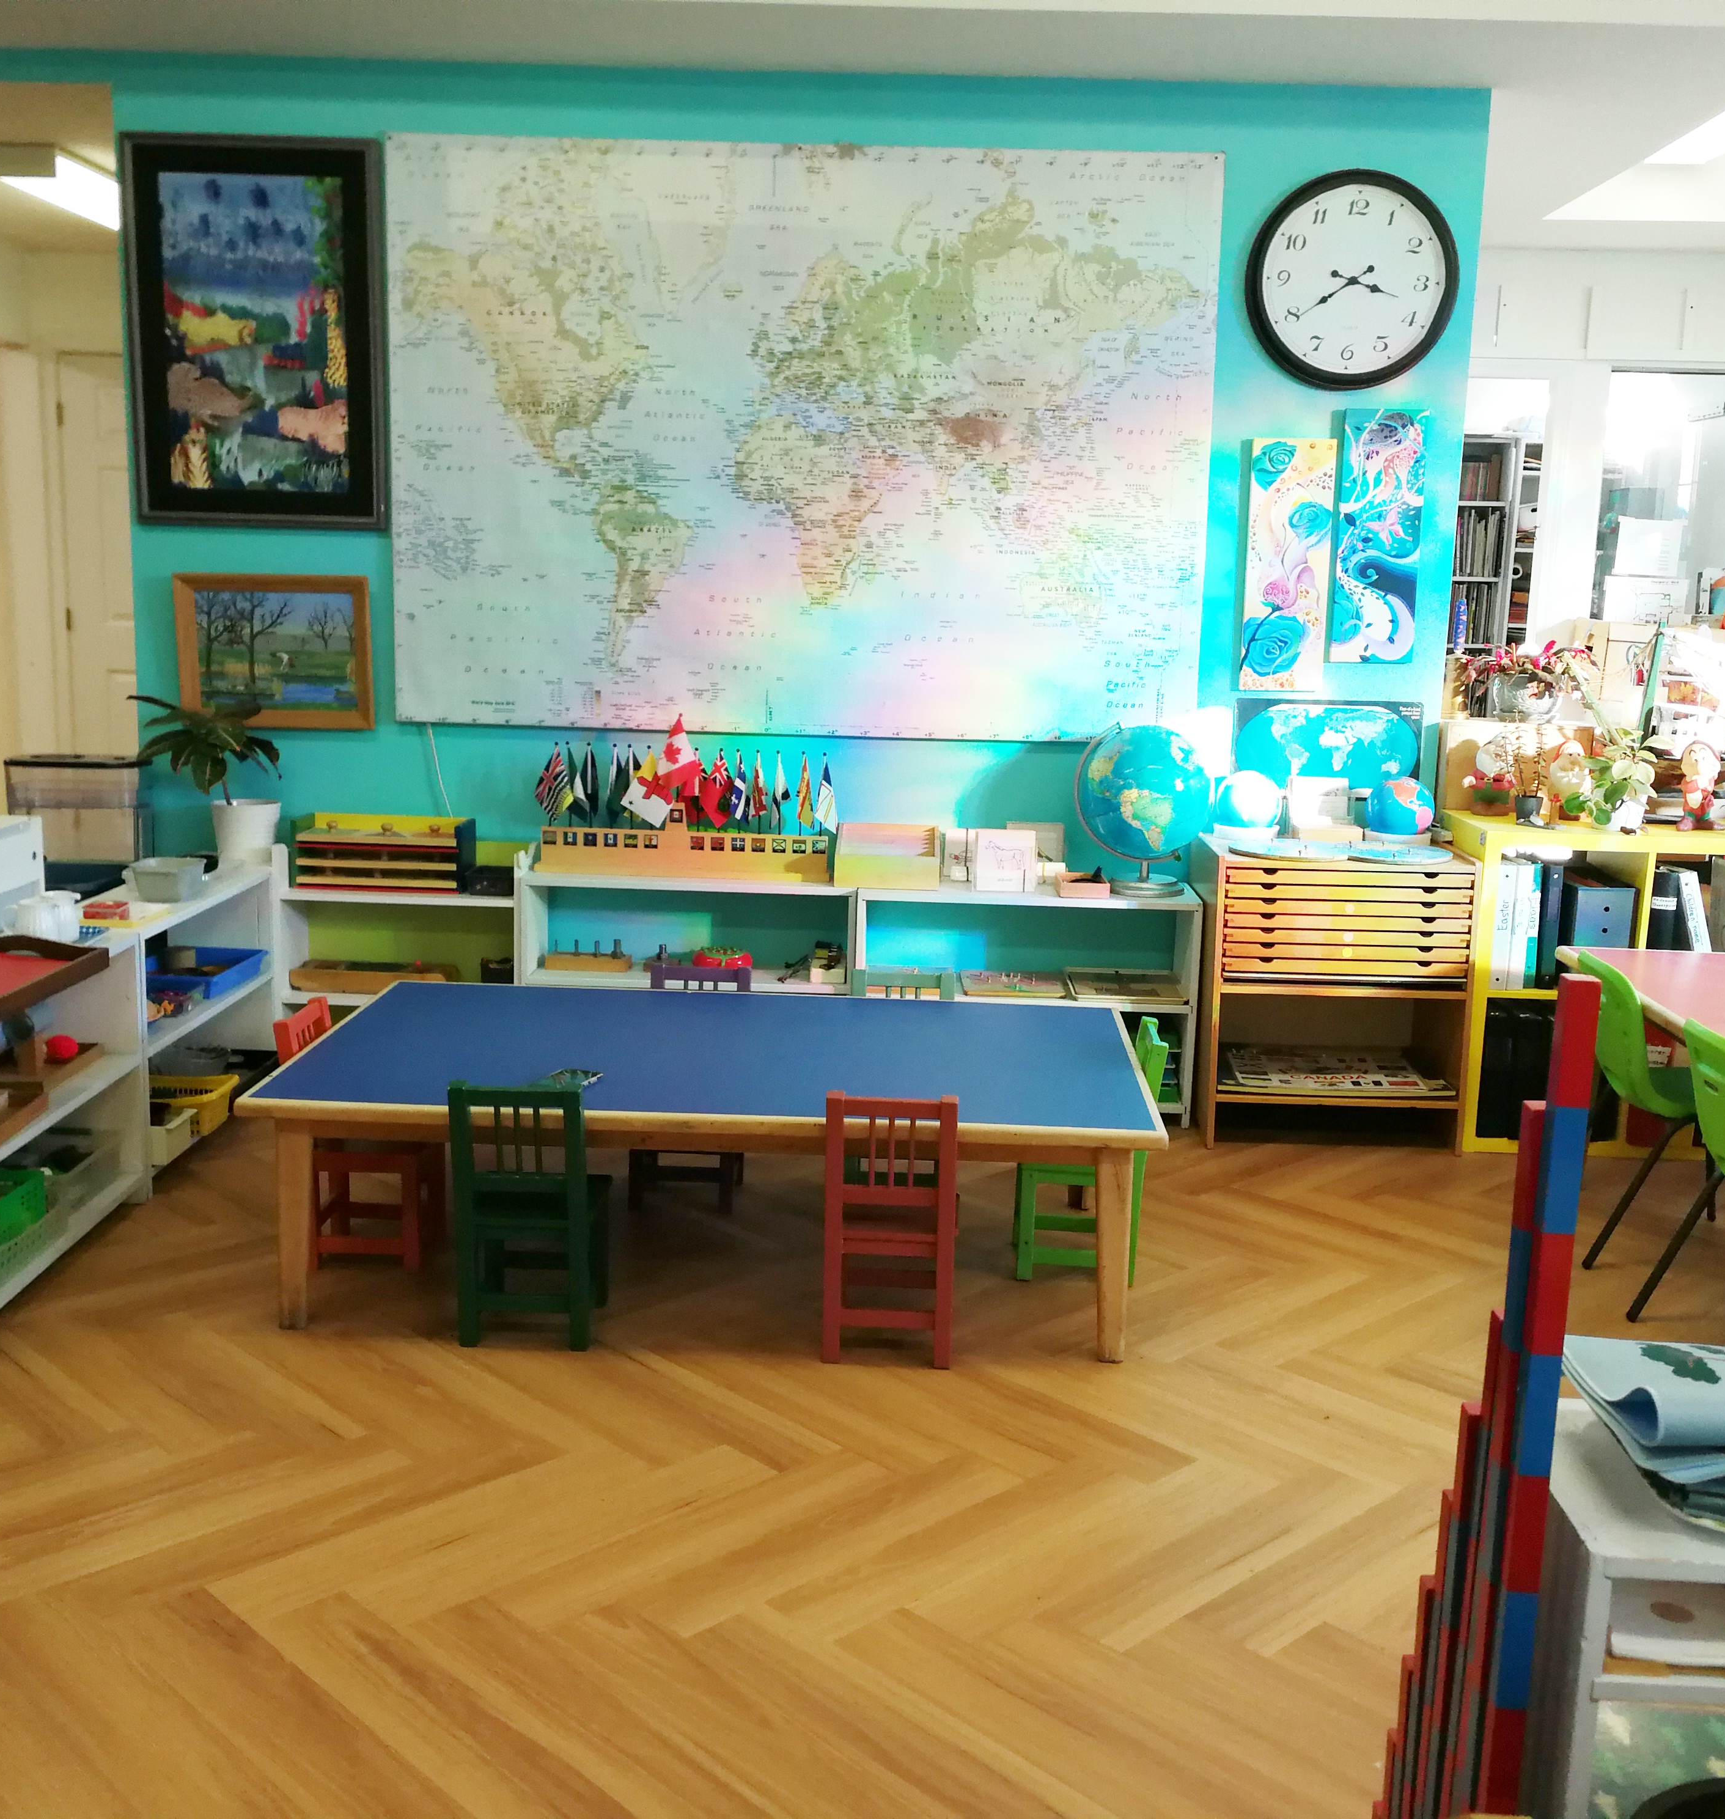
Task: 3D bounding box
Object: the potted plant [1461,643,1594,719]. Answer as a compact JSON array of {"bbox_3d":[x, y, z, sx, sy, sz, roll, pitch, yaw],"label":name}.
[{"bbox_3d":[1.683,-0.580,4.785,0.310,0.200,0.280,2,10,1],"label":"potted plant"}]

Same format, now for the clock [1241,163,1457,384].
[{"bbox_3d":[1.186,-1.522,4.582,0.506,0.506,0.050,2,10,3],"label":"clock"}]

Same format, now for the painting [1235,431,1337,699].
[{"bbox_3d":[1.044,-0.841,4.623,0.203,0.610,0.033,2,10,1],"label":"painting"}]

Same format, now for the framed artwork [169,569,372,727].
[{"bbox_3d":[-1.468,-0.642,4.721,0.490,0.375,0.025,2,10,1],"label":"framed artwork"}]

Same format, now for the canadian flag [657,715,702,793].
[{"bbox_3d":[-0.446,-0.379,4.618,0.100,0.180,0.040,2,10,1],"label":"canadian flag"}]

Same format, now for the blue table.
[{"bbox_3d":[-0.255,0.464,3.589,1.530,0.415,0.921,2,10,2],"label":"blue table"}]

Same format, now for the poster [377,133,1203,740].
[{"bbox_3d":[-0.161,-1.160,4.734,2.053,1.425,0.020,2,10,3],"label":"poster"}]

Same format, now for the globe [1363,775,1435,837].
[{"bbox_3d":[1.340,-0.247,4.707,0.176,0.164,0.176,2,10,3],"label":"globe"}]

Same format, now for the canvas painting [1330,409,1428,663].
[{"bbox_3d":[1.282,-0.921,4.695,0.203,0.614,0.030,2,10,3],"label":"canvas painting"}]

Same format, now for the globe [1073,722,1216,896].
[{"bbox_3d":[0.700,-0.252,4.699,0.350,0.421,0.320,2,10,3],"label":"globe"}]

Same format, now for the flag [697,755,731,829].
[{"bbox_3d":[-0.370,-0.300,4.768,0.081,0.193,0.040,2,10,3],"label":"flag"}]

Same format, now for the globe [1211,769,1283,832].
[{"bbox_3d":[0.943,-0.264,4.636,0.160,0.165,0.160,2,10,1],"label":"globe"}]

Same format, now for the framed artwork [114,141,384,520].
[{"bbox_3d":[-1.515,-1.438,4.752,0.649,0.935,0.030,2,10,3],"label":"framed artwork"}]

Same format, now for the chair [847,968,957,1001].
[{"bbox_3d":[0.079,0.394,4.035,0.228,0.470,0.272,2,10,3],"label":"chair"}]

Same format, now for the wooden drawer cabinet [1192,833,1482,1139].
[{"bbox_3d":[1.137,0.196,4.640,0.600,0.700,0.420,2,10,3],"label":"wooden drawer cabinet"}]

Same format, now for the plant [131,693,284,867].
[{"bbox_3d":[-1.579,-0.321,4.584,0.350,0.420,0.320,2,10,1],"label":"plant"}]

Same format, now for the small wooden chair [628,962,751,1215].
[{"bbox_3d":[-0.366,0.380,4.041,0.228,0.470,0.272,2,10,3],"label":"small wooden chair"}]

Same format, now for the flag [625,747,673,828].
[{"bbox_3d":[-0.537,-0.305,4.766,0.129,0.201,0.040,2,10,3],"label":"flag"}]

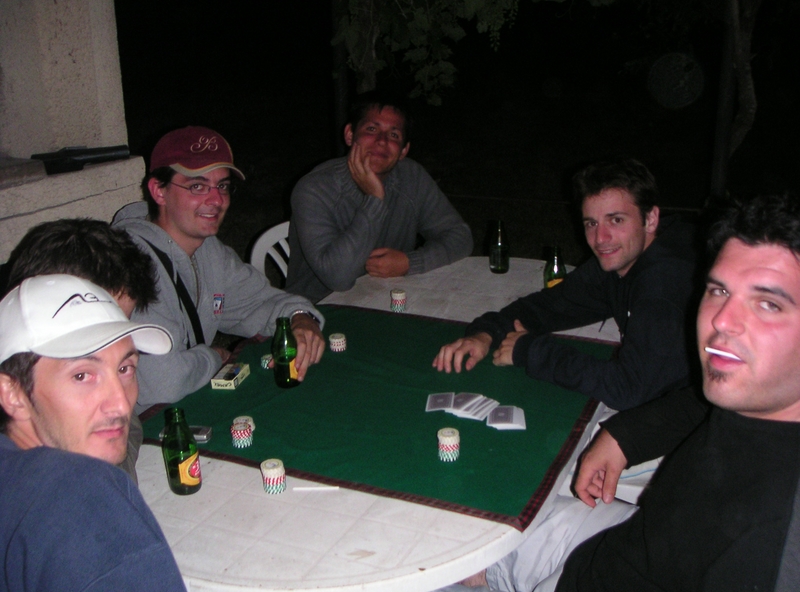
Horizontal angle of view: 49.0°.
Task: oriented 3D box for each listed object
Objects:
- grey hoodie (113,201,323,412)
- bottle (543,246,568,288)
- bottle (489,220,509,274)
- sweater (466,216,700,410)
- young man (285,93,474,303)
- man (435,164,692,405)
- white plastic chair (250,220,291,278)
[{"bbox_3d":[-0.459,0.078,2.071,0.480,0.630,0.540,14,25,37],"label":"grey hoodie"},{"bbox_3d":[0.430,-0.066,2.446,0.061,0.158,0.061,-1,19,0],"label":"bottle"},{"bbox_3d":[0.308,-0.157,2.710,0.061,0.158,0.061,-1,19,0],"label":"bottle"},{"bbox_3d":[0.423,0.121,2.019,0.560,0.610,0.530,-9,21,-21],"label":"sweater"},{"bbox_3d":[-0.050,-0.009,2.839,0.580,1.245,0.700,-10,21,-24],"label":"young man"},{"bbox_3d":[0.426,0.287,2.067,0.700,1.185,0.560,-9,21,-21],"label":"man"},{"bbox_3d":[-0.157,0.159,2.993,0.560,0.830,0.570,-13,23,-31],"label":"white plastic chair"}]

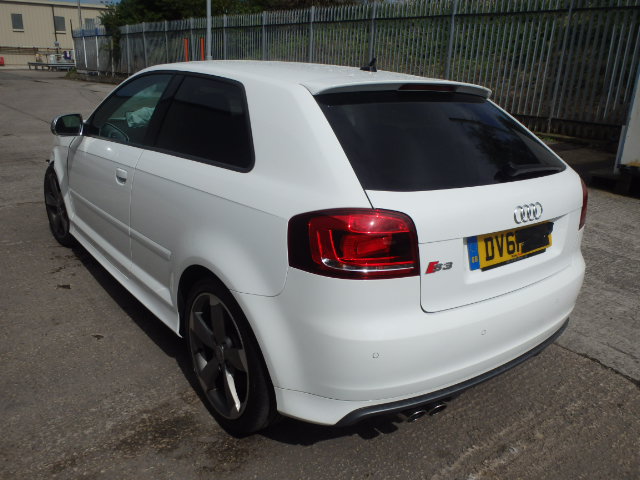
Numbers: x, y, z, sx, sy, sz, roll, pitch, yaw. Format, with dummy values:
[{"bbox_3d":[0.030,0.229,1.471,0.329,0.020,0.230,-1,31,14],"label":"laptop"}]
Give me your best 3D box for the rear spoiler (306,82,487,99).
[{"bbox_3d":[0.362,-0.623,2.131,1.060,0.080,0.180,-10,22,-37],"label":"rear spoiler"}]

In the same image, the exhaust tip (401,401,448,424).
[{"bbox_3d":[0.342,0.569,1.820,0.180,0.080,0.130,-10,22,-37],"label":"exhaust tip"}]

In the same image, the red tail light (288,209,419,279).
[{"bbox_3d":[0.107,0.003,1.459,0.330,0.200,0.240,-10,22,-37],"label":"red tail light"}]

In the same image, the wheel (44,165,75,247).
[{"bbox_3d":[-1.893,-0.260,3.919,0.225,0.637,0.637,-11,22,-38],"label":"wheel"}]

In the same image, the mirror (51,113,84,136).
[{"bbox_3d":[-1.464,-0.666,3.003,0.175,0.125,0.120,-10,22,-37],"label":"mirror"}]

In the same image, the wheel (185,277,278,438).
[{"bbox_3d":[-0.301,0.414,2.006,0.225,0.637,0.637,-10,22,-37],"label":"wheel"}]

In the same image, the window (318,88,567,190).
[{"bbox_3d":[0.521,-0.390,1.980,1.230,0.060,0.530,-10,56,-37],"label":"window"}]

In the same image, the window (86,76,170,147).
[{"bbox_3d":[-1.028,-0.691,2.751,0.050,0.430,1.040,23,0,-42],"label":"window"}]

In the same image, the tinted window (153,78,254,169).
[{"bbox_3d":[-0.418,-0.468,2.015,0.050,0.360,0.880,23,0,-42],"label":"tinted window"}]

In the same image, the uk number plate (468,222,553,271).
[{"bbox_3d":[0.692,0.010,1.852,0.520,0.111,0.012,-10,5,-37],"label":"uk number plate"}]

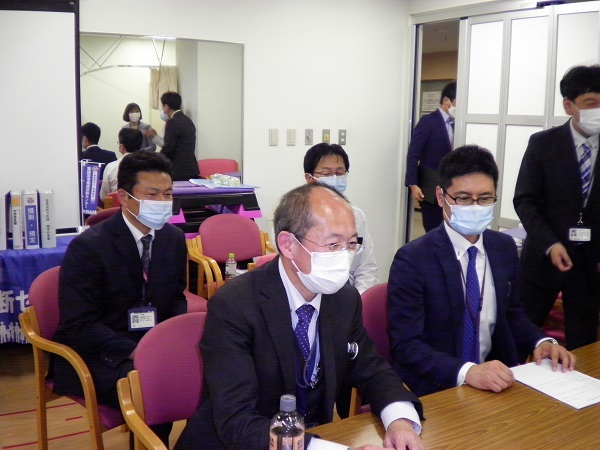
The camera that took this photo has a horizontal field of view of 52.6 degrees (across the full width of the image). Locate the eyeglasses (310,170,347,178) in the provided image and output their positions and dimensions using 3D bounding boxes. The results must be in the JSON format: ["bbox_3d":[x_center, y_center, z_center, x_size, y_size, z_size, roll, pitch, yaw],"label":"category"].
[{"bbox_3d":[0.130,-0.223,2.660,0.140,0.040,0.140,-3,21,-24],"label":"eyeglasses"}]

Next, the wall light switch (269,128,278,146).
[{"bbox_3d":[-0.194,-0.640,4.450,0.070,0.120,0.012,-3,10,-26],"label":"wall light switch"}]

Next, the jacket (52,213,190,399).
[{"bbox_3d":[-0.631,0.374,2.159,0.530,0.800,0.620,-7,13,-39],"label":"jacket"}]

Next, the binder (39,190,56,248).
[{"bbox_3d":[-1.450,-0.040,3.485,0.076,0.310,0.235,-3,10,-25],"label":"binder"}]

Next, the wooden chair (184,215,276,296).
[{"bbox_3d":[-0.324,0.378,3.578,0.545,0.820,0.560,-4,12,-28],"label":"wooden chair"}]

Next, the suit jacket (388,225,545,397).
[{"bbox_3d":[0.512,0.294,1.990,0.490,0.600,0.400,-1,9,-15],"label":"suit jacket"}]

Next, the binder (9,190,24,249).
[{"bbox_3d":[-1.611,-0.034,3.444,0.053,0.307,0.240,-4,12,-28],"label":"binder"}]

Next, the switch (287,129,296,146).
[{"bbox_3d":[-0.057,-0.632,4.397,0.070,0.120,0.012,-5,12,-30],"label":"switch"}]

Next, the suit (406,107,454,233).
[{"bbox_3d":[1.109,-0.237,5.000,0.320,1.400,0.480,6,10,32],"label":"suit"}]

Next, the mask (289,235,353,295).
[{"bbox_3d":[0.052,0.093,1.460,0.115,0.115,0.140,23,20,36],"label":"mask"}]

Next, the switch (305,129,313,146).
[{"bbox_3d":[0.068,-0.659,4.570,0.070,0.120,0.010,-3,10,-26],"label":"switch"}]

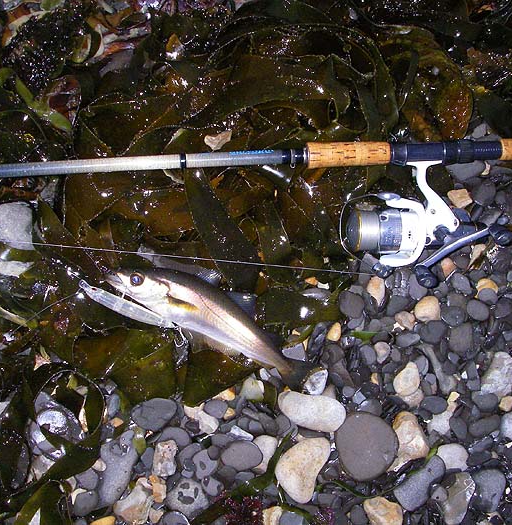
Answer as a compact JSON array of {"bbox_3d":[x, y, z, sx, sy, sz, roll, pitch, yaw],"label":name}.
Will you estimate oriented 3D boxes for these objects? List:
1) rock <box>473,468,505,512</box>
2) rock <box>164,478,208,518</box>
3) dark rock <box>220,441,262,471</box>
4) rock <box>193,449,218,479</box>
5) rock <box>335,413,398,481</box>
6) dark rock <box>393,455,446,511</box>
[{"bbox_3d":[0.258,0.252,0.849,0.034,0.020,0.045,10,74,3],"label":"rock"},{"bbox_3d":[-0.076,0.260,0.846,0.047,0.023,0.038,9,74,3],"label":"rock"},{"bbox_3d":[-0.016,0.216,0.859,0.045,0.018,0.029,7,74,2],"label":"dark rock"},{"bbox_3d":[-0.056,0.224,0.856,0.025,0.016,0.033,17,75,5],"label":"rock"},{"bbox_3d":[0.122,0.203,0.846,0.069,0.031,0.071,0,73,0],"label":"rock"},{"bbox_3d":[0.178,0.239,0.835,0.033,0.023,0.071,42,77,12],"label":"dark rock"}]

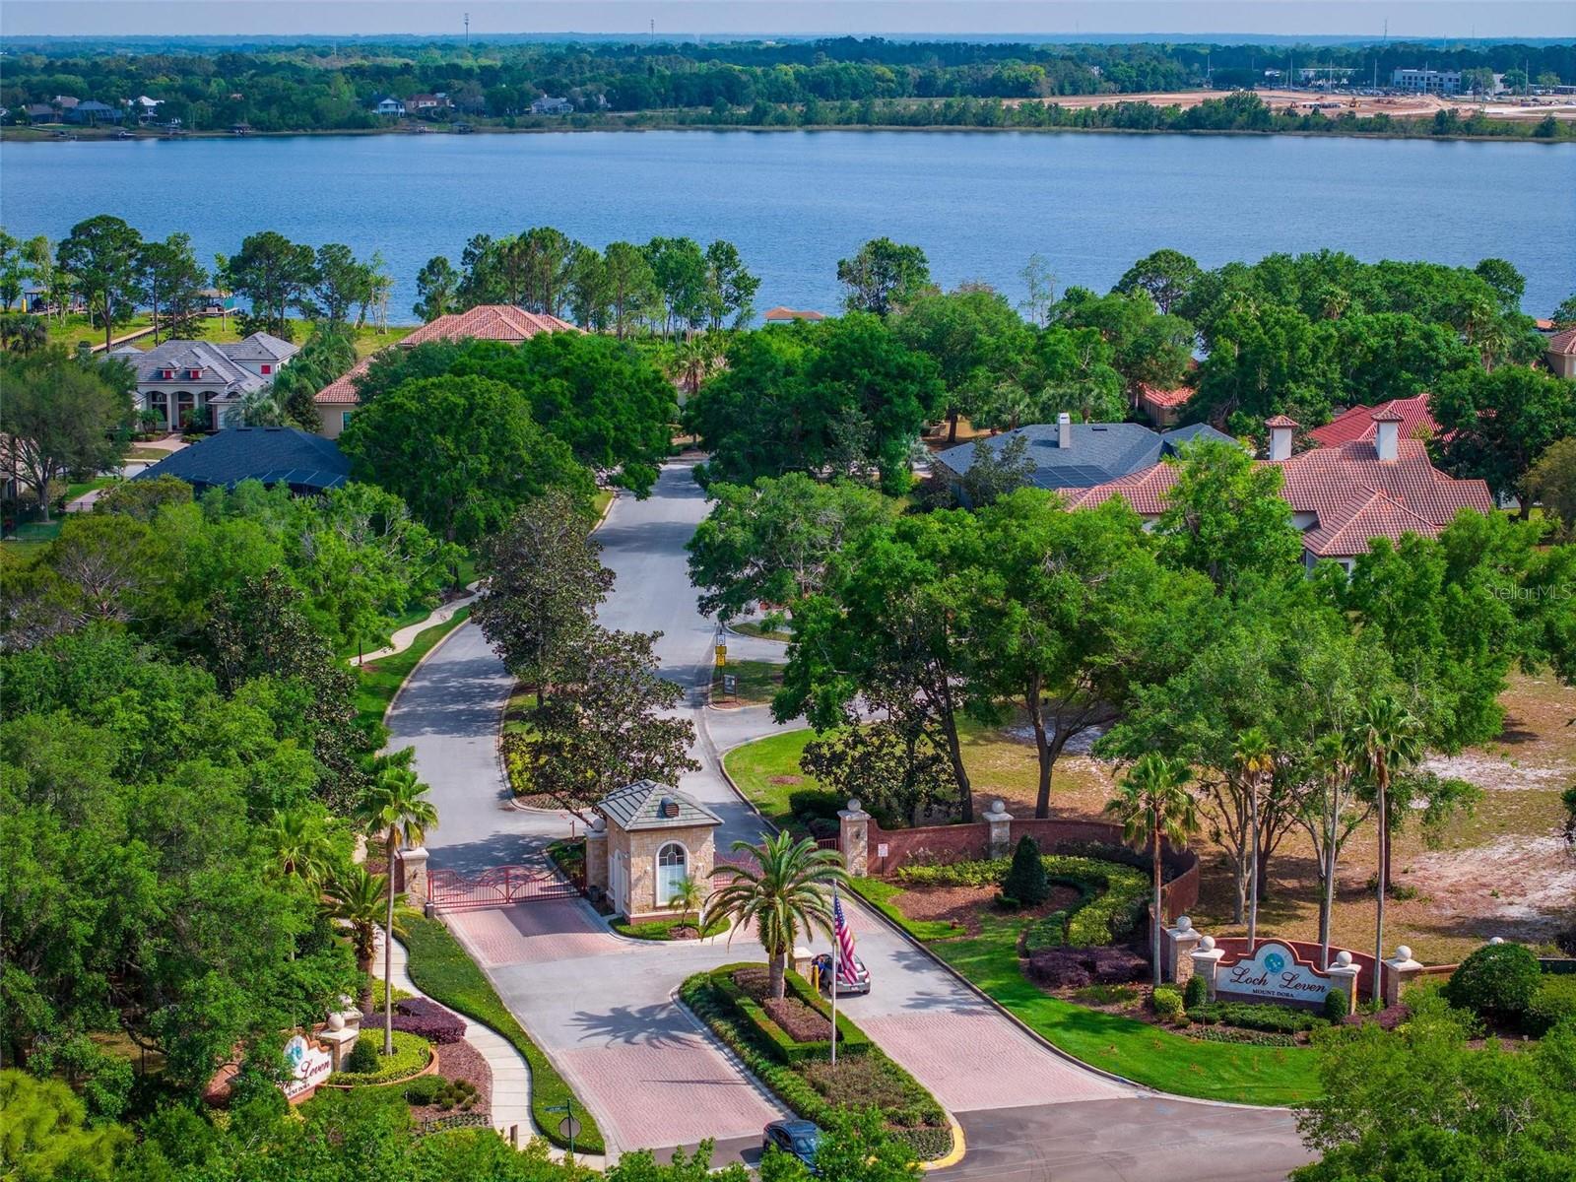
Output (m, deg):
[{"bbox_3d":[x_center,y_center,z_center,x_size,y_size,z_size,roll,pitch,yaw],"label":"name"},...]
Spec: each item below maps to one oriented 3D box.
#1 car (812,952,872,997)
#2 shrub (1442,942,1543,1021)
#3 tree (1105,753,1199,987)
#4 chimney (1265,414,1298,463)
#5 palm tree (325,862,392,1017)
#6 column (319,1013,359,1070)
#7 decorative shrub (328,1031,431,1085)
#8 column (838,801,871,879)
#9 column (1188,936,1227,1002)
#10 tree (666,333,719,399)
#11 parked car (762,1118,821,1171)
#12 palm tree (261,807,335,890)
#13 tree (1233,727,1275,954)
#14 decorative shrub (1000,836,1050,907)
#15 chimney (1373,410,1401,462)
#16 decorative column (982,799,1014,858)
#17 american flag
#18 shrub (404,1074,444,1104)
[{"bbox_3d":[2.187,16.928,143.688,1.780,1.450,4.500,-3,11,-19],"label":"car"},{"bbox_3d":[31.169,17.223,141.126,4.300,3.258,4.200,0,10,0],"label":"shrub"},{"bbox_3d":[15.643,12.015,135.688,3.800,10.100,3.800,0,10,0],"label":"tree"},{"bbox_3d":[37.538,-11.500,242.000,2.150,3.600,2.100,0,10,-2],"label":"chimney"},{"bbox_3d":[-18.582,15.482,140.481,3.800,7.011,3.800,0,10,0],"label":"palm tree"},{"bbox_3d":[-18.414,18.498,130.696,1.150,2.850,1.150,5,11,29],"label":"column"},{"bbox_3d":[-17.266,19.627,133.675,4.392,0.900,5.020,0,10,0],"label":"decorative shrub"},{"bbox_3d":[3.249,11.902,154.564,1.300,3.780,1.300,-3,10,-17],"label":"column"},{"bbox_3d":[18.924,16.951,143.646,1.280,2.923,1.280,4,11,23],"label":"column"},{"bbox_3d":[-10.827,-25.447,360.988,5.200,7.000,5.200,0,10,0],"label":"tree"},{"bbox_3d":[0.644,20.043,114.907,1.840,1.490,4.650,-5,11,-25],"label":"parked car"},{"bbox_3d":[-19.242,13.731,125.360,3.100,10.300,3.100,0,10,0],"label":"palm tree"},{"bbox_3d":[21.262,11.910,145.317,2.000,12.275,2.000,0,10,0],"label":"tree"},{"bbox_3d":[11.747,13.668,156.846,2.200,3.310,2.200,0,10,0],"label":"decorative shrub"},{"bbox_3d":[45.390,-11.865,241.321,2.050,3.700,2.050,0,10,0],"label":"chimney"},{"bbox_3d":[11.041,12.561,167.112,1.350,3.455,1.350,-2,10,-10],"label":"decorative column"},{"bbox_3d":[2.436,14.485,133.123,1.100,3.889,0.500,0,10,0],"label":"american flag"},{"bbox_3d":[-13.887,19.085,122.399,1.400,0.780,1.300,-3,10,-17],"label":"shrub"}]

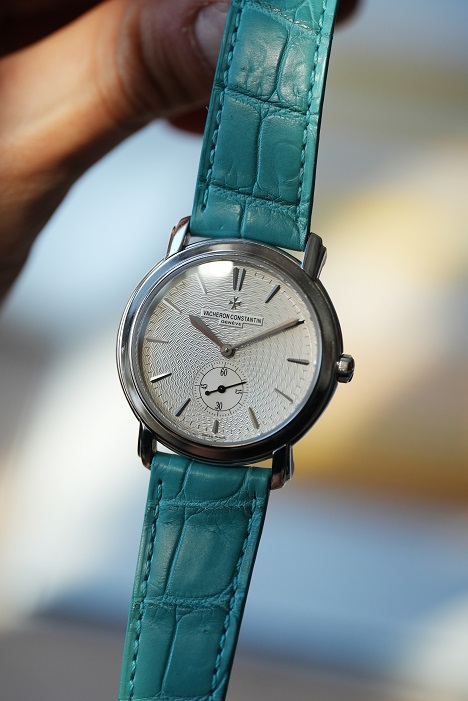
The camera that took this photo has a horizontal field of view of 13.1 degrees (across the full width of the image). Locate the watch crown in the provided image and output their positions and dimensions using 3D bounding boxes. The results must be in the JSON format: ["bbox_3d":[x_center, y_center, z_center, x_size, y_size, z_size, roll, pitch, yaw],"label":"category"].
[{"bbox_3d":[0.017,0.003,0.314,0.003,0.004,0.004,9,-3,8],"label":"watch crown"}]

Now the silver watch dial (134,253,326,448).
[{"bbox_3d":[-0.001,0.000,0.313,0.029,0.029,0.003,9,-3,8],"label":"silver watch dial"}]

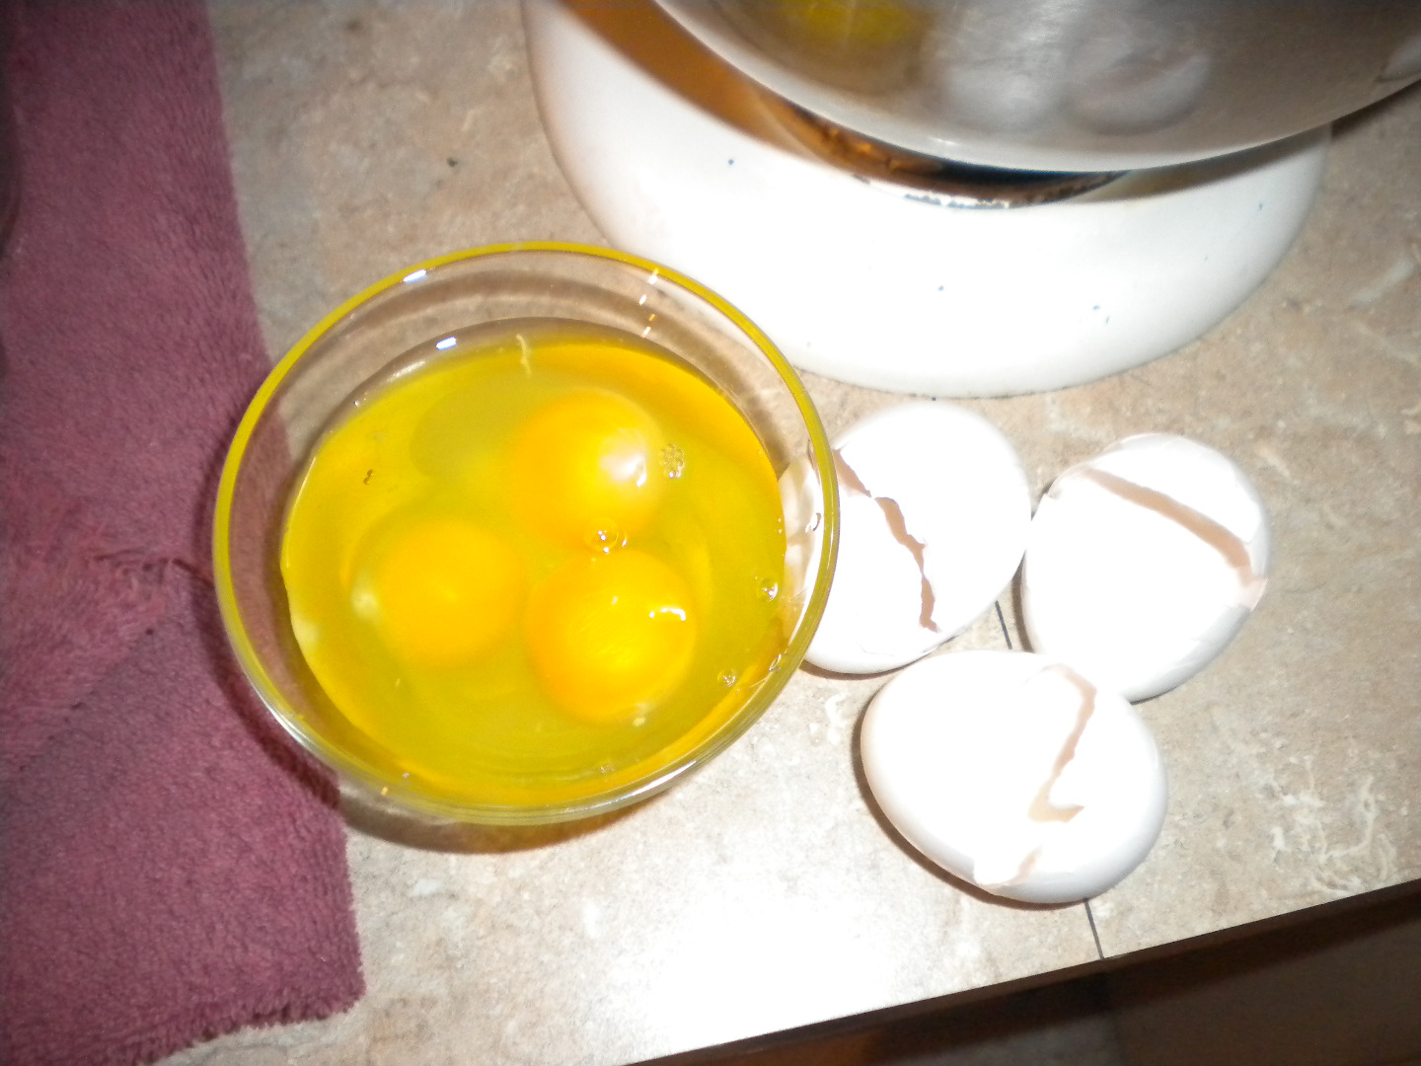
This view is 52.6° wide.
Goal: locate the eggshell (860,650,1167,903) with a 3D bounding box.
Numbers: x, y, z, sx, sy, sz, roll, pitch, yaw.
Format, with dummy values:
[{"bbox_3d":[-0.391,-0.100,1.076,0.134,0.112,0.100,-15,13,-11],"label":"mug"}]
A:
[{"bbox_3d":[0.056,0.044,0.265,0.057,0.044,0.044,18,71,6],"label":"eggshell"}]

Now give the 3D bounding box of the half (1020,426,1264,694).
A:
[{"bbox_3d":[0.084,0.006,0.279,0.044,0.044,0.055,28,72,9],"label":"half"}]

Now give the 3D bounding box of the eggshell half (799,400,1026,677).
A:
[{"bbox_3d":[0.037,0.001,0.280,0.044,0.044,0.059,43,75,13],"label":"eggshell half"}]

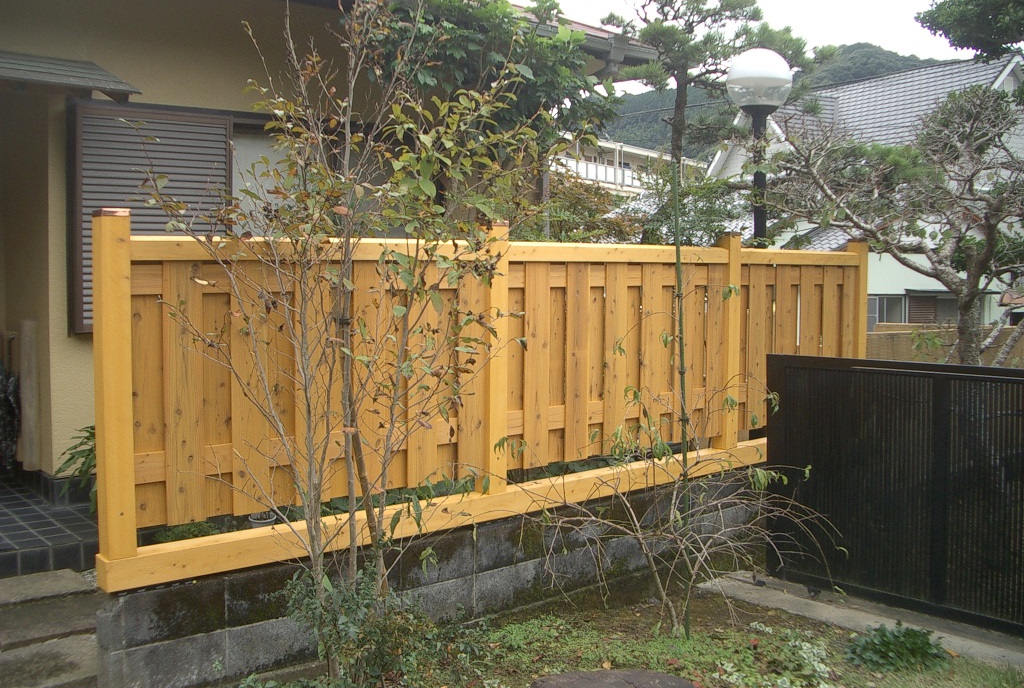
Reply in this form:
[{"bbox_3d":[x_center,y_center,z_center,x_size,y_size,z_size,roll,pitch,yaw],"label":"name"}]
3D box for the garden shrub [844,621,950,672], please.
[{"bbox_3d":[1.760,1.354,4.720,0.460,0.170,0.360,2,5,22],"label":"garden shrub"}]

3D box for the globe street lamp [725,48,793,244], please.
[{"bbox_3d":[1.608,-0.430,6.849,0.440,3.000,0.440,1,5,13],"label":"globe street lamp"}]

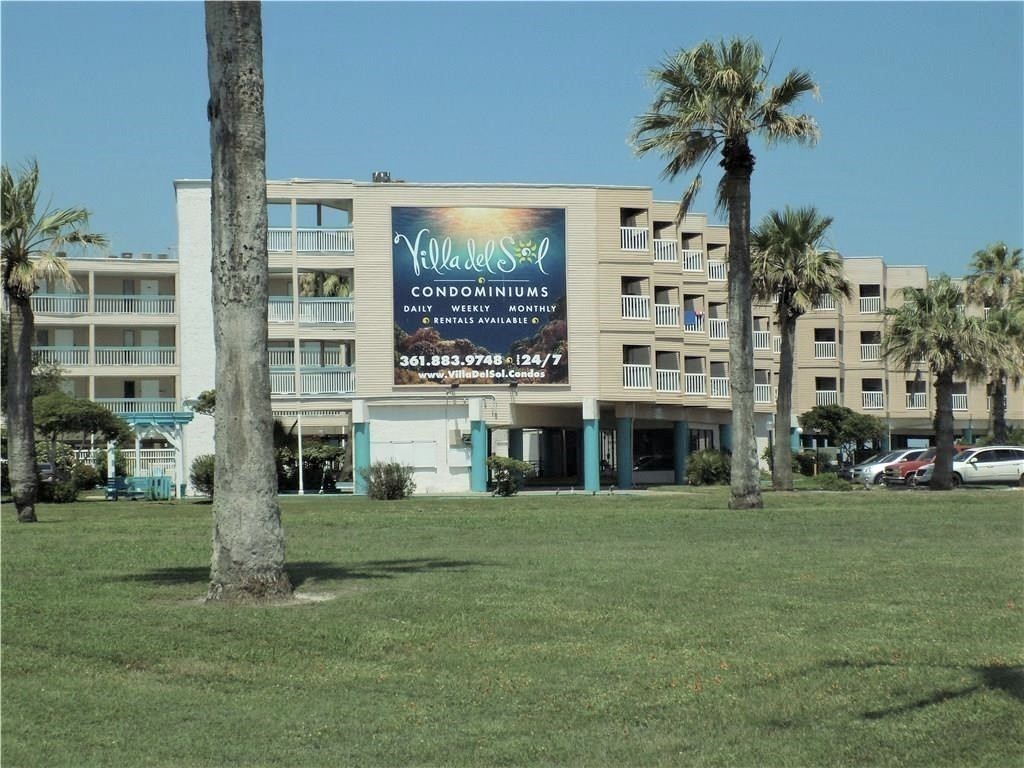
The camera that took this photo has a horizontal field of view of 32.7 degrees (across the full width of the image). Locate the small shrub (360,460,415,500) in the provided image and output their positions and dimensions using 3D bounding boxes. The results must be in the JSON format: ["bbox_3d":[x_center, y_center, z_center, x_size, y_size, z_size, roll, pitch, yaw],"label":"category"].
[{"bbox_3d":[-4.651,3.605,65.200,1.980,1.480,1.850,-1,-3,0],"label":"small shrub"}]

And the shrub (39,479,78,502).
[{"bbox_3d":[-17.168,4.065,66.000,1.500,0.840,1.400,-1,-3,0],"label":"shrub"}]

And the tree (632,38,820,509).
[{"bbox_3d":[5.875,-3.026,47.800,5.000,12.700,4.900,-1,-3,0],"label":"tree"}]

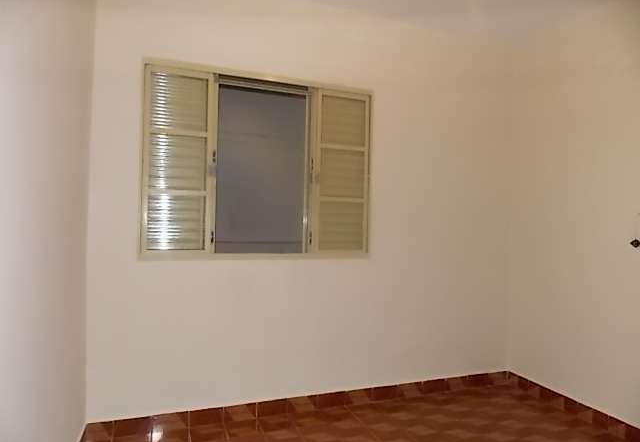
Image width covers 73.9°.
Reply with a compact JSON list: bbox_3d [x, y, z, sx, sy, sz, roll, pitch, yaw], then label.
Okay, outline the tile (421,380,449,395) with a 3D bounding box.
[{"bbox_3d":[0.836,1.215,3.113,0.200,0.096,0.013,1,-1,-20],"label":"tile"}]

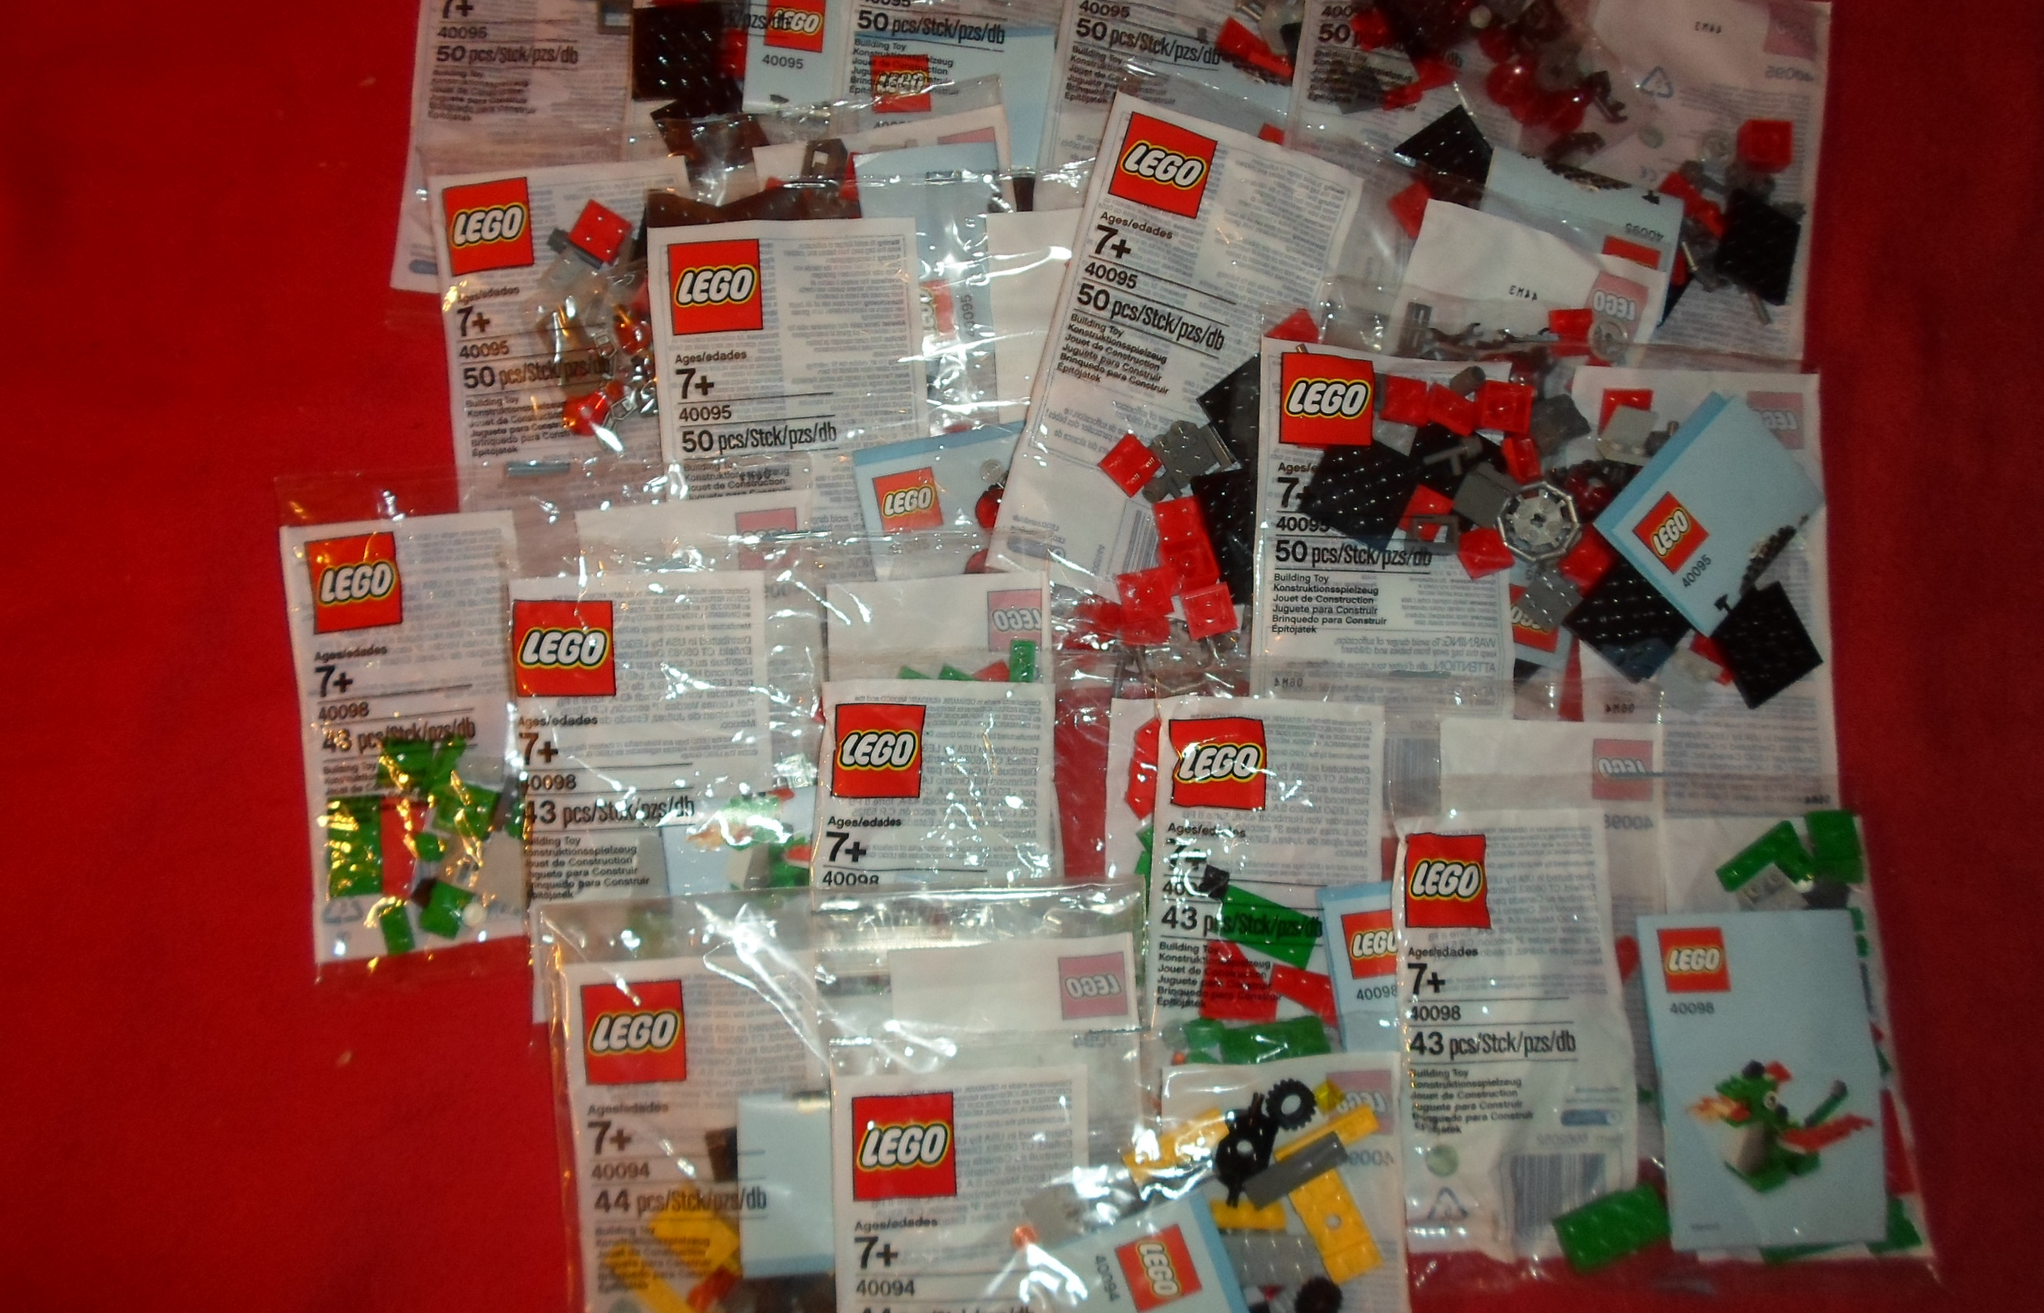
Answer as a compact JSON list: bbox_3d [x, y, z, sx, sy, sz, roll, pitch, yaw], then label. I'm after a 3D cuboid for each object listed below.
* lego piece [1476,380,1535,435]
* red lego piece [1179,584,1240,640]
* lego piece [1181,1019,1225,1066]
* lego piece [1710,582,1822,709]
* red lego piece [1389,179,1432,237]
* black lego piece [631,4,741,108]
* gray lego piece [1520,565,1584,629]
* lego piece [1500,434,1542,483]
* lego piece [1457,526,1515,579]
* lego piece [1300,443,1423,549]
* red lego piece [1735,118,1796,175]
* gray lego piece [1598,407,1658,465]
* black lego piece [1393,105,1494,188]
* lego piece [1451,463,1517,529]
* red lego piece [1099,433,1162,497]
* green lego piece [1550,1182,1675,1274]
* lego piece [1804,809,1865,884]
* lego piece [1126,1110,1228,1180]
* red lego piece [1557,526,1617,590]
[{"bbox_3d":[0.159,-0.082,0.486,0.016,0.011,0.016,5,80,1],"label":"lego piece"},{"bbox_3d":[0.063,-0.014,0.497,0.016,0.005,0.016,-15,79,2],"label":"red lego piece"},{"bbox_3d":[0.058,0.122,0.468,0.014,0.009,0.013,1,79,0],"label":"lego piece"},{"bbox_3d":[0.254,-0.003,0.507,0.032,0.005,0.032,-33,93,-10],"label":"lego piece"},{"bbox_3d":[0.141,-0.158,0.523,0.008,0.011,0.016,-33,81,-6],"label":"red lego piece"},{"bbox_3d":[-0.121,-0.214,0.524,0.033,0.005,0.033,-3,80,-1],"label":"black lego piece"},{"bbox_3d":[0.176,-0.019,0.493,0.016,0.005,0.016,44,82,6],"label":"gray lego piece"},{"bbox_3d":[0.170,-0.068,0.502,0.009,0.009,0.016,-12,81,-2],"label":"lego piece"},{"bbox_3d":[0.154,-0.035,0.494,0.016,0.009,0.016,-23,81,-5],"label":"lego piece"},{"bbox_3d":[0.114,-0.056,0.497,0.032,0.005,0.032,26,87,0],"label":"lego piece"},{"bbox_3d":[0.271,-0.186,0.538,0.016,0.011,0.016,2,79,0],"label":"red lego piece"},{"bbox_3d":[0.204,-0.074,0.500,0.016,0.016,0.011,24,38,6],"label":"gray lego piece"},{"bbox_3d":[0.156,-0.178,0.533,0.032,0.005,0.032,-35,82,-6],"label":"black lego piece"},{"bbox_3d":[0.157,-0.054,0.501,0.016,0.011,0.017,26,81,4],"label":"lego piece"},{"bbox_3d":[0.037,-0.064,0.499,0.016,0.005,0.016,-43,83,-7],"label":"red lego piece"},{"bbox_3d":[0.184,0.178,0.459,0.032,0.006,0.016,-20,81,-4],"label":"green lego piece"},{"bbox_3d":[0.270,0.063,0.490,0.016,0.006,0.024,-3,80,-1],"label":"lego piece"},{"bbox_3d":[0.050,0.155,0.463,0.032,0.007,0.015,-24,81,-4],"label":"lego piece"},{"bbox_3d":[0.187,-0.031,0.491,0.016,0.006,0.016,43,83,-3],"label":"red lego piece"}]

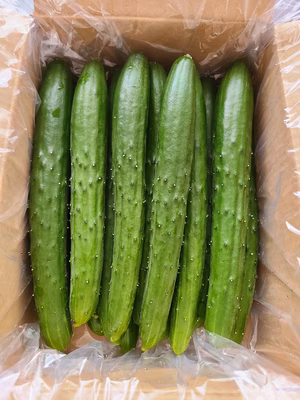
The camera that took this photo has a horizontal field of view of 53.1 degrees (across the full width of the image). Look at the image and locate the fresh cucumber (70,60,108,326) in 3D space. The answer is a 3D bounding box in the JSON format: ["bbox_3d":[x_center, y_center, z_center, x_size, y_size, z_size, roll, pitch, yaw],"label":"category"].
[{"bbox_3d":[-0.070,-0.019,0.339,0.041,0.039,0.302,-1,79,0],"label":"fresh cucumber"}]

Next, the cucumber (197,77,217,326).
[{"bbox_3d":[0.067,-0.009,0.364,0.042,0.041,0.306,4,79,1],"label":"cucumber"}]

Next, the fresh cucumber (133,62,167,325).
[{"bbox_3d":[0.000,-0.023,0.311,0.035,0.035,0.283,3,75,1],"label":"fresh cucumber"}]

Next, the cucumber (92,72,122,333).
[{"bbox_3d":[-0.042,-0.014,0.306,0.033,0.033,0.286,1,75,0],"label":"cucumber"}]

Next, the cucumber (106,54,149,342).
[{"bbox_3d":[-0.021,-0.019,0.283,0.033,0.033,0.282,2,75,1],"label":"cucumber"}]

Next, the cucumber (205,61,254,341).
[{"bbox_3d":[0.091,-0.010,0.332,0.043,0.042,0.317,5,79,1],"label":"cucumber"}]

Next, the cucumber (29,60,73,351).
[{"bbox_3d":[-0.088,-0.013,0.287,0.039,0.036,0.287,-4,75,-1],"label":"cucumber"}]

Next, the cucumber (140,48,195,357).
[{"bbox_3d":[0.019,-0.016,0.280,0.036,0.036,0.288,8,75,2],"label":"cucumber"}]

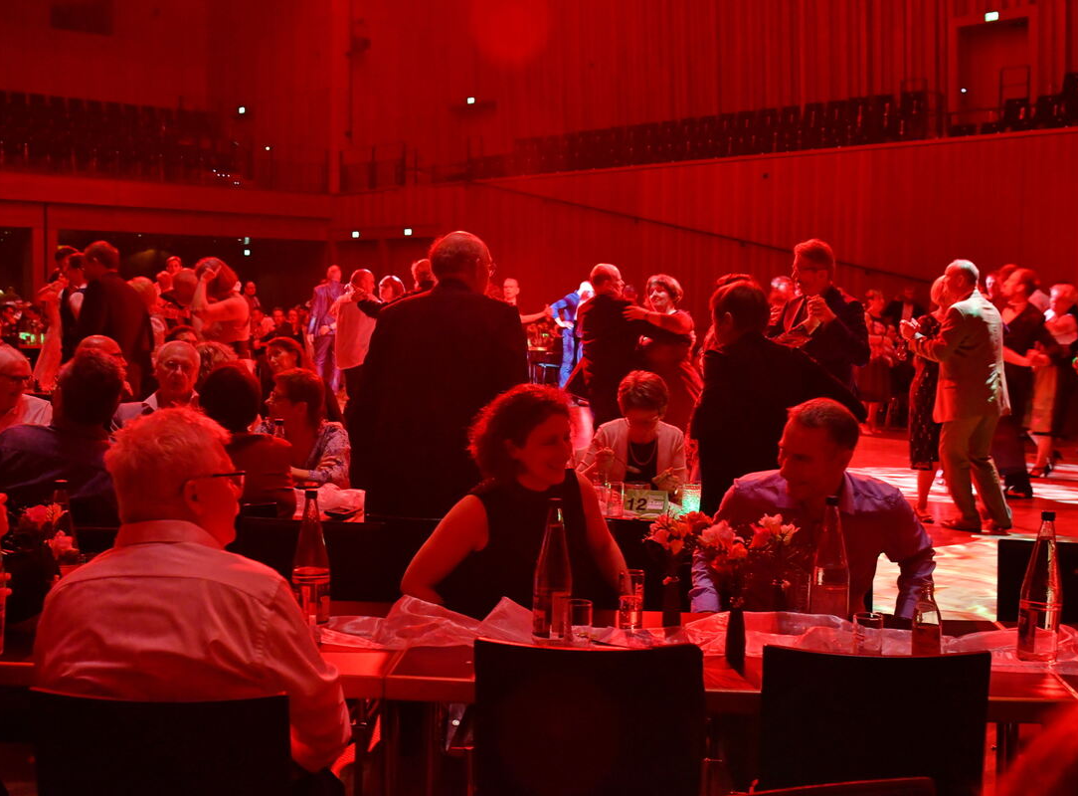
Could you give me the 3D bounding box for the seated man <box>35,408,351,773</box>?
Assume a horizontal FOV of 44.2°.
[{"bbox_3d":[-0.551,0.629,2.397,0.540,1.240,0.780,1,4,10],"label":"seated man"}]

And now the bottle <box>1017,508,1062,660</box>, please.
[{"bbox_3d":[0.997,0.366,2.628,0.083,0.282,0.083,1,4,6],"label":"bottle"}]

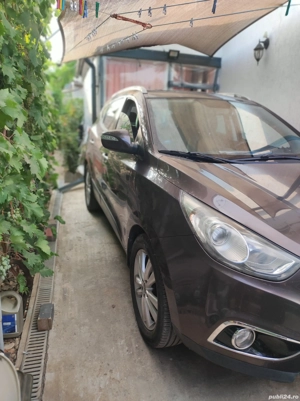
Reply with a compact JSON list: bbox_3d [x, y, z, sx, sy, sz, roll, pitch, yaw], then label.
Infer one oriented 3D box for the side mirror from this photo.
[{"bbox_3d":[-0.234,-0.444,2.211,0.250,0.170,0.130,-1,16,-11],"label":"side mirror"}]

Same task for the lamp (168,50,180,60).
[{"bbox_3d":[0.472,-2.769,5.527,0.200,0.155,0.080,-2,16,-15],"label":"lamp"}]

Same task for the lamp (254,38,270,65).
[{"bbox_3d":[1.718,-2.304,4.503,0.210,0.370,0.160,-2,16,-15],"label":"lamp"}]

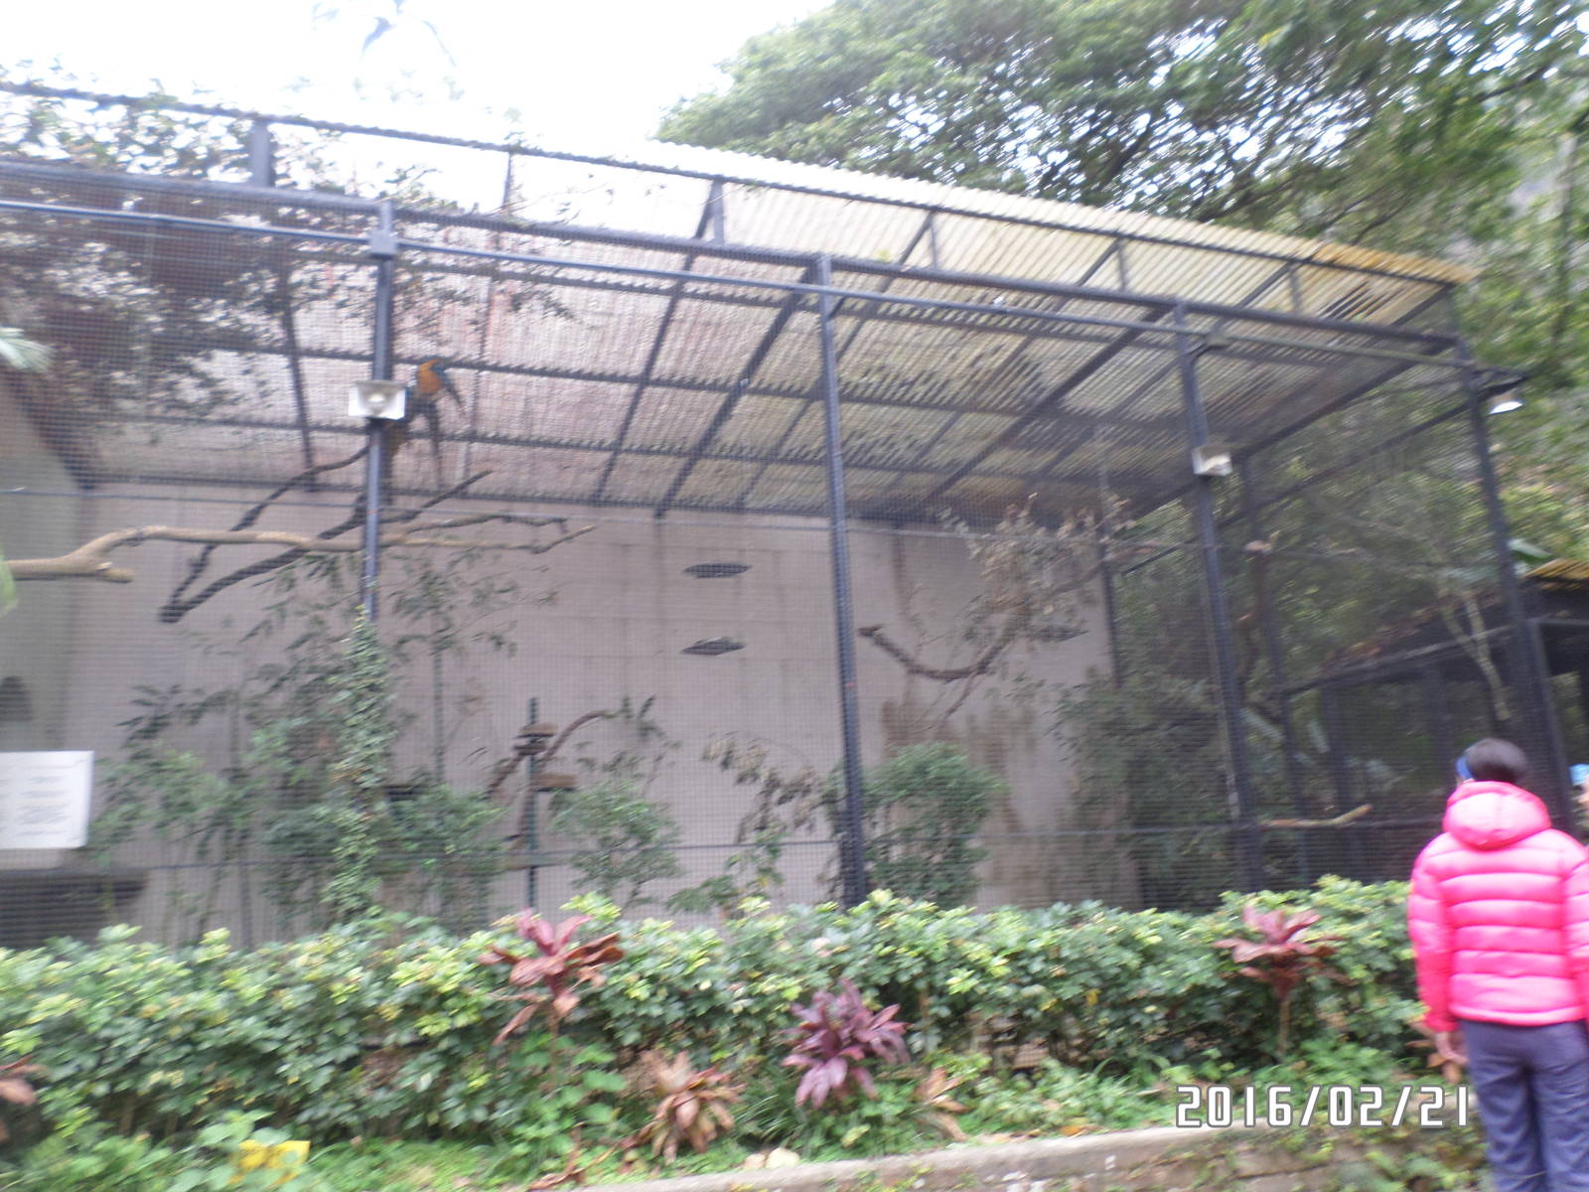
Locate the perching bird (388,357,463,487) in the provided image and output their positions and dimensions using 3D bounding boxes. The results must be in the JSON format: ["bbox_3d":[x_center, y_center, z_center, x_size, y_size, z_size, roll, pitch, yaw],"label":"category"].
[{"bbox_3d":[-2.011,-0.943,6.250,0.350,0.720,0.340,-9,-15,24],"label":"perching bird"}]

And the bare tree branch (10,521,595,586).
[{"bbox_3d":[-2.593,-0.217,6.000,3.050,0.360,0.320,-1,-14,-7],"label":"bare tree branch"}]

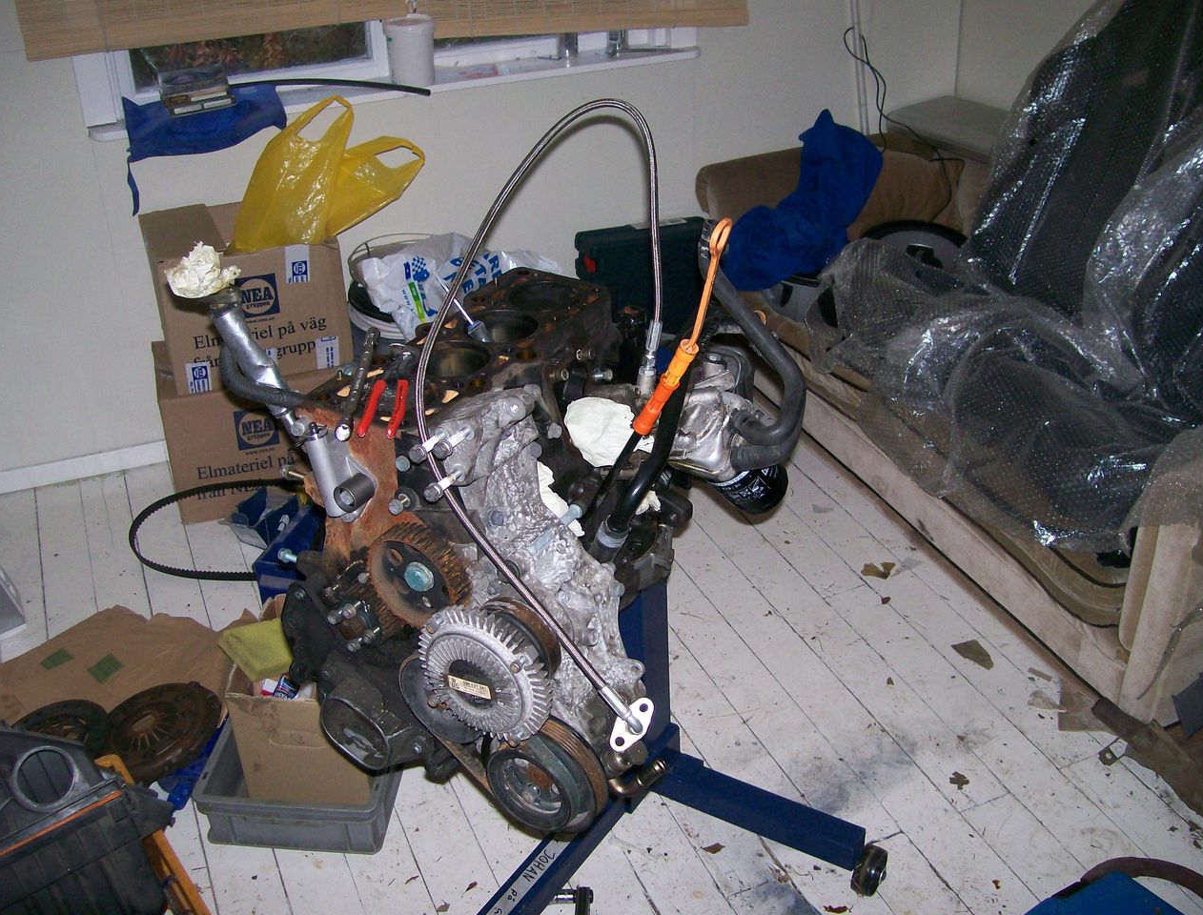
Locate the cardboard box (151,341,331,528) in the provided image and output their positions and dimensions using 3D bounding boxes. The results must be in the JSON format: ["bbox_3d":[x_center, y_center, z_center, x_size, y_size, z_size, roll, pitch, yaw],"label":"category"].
[{"bbox_3d":[-0.825,-0.097,3.004,0.384,0.319,0.324,-11,32,-16],"label":"cardboard box"}]

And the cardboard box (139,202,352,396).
[{"bbox_3d":[-0.801,-0.378,2.872,0.384,0.298,0.330,-12,33,-17],"label":"cardboard box"}]

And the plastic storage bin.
[{"bbox_3d":[-0.481,0.492,2.204,0.302,0.114,0.400,2,31,6],"label":"plastic storage bin"}]

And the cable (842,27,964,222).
[{"bbox_3d":[0.824,-0.892,3.430,0.340,0.520,0.260,-14,33,-19],"label":"cable"}]

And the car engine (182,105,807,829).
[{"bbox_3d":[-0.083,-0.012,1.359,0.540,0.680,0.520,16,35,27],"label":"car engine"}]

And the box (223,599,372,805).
[{"bbox_3d":[-0.466,0.435,2.122,0.205,0.285,0.210,2,31,6],"label":"box"}]

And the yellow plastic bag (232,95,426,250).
[{"bbox_3d":[-0.619,-0.639,2.839,0.460,0.320,0.230,-14,33,-19],"label":"yellow plastic bag"}]

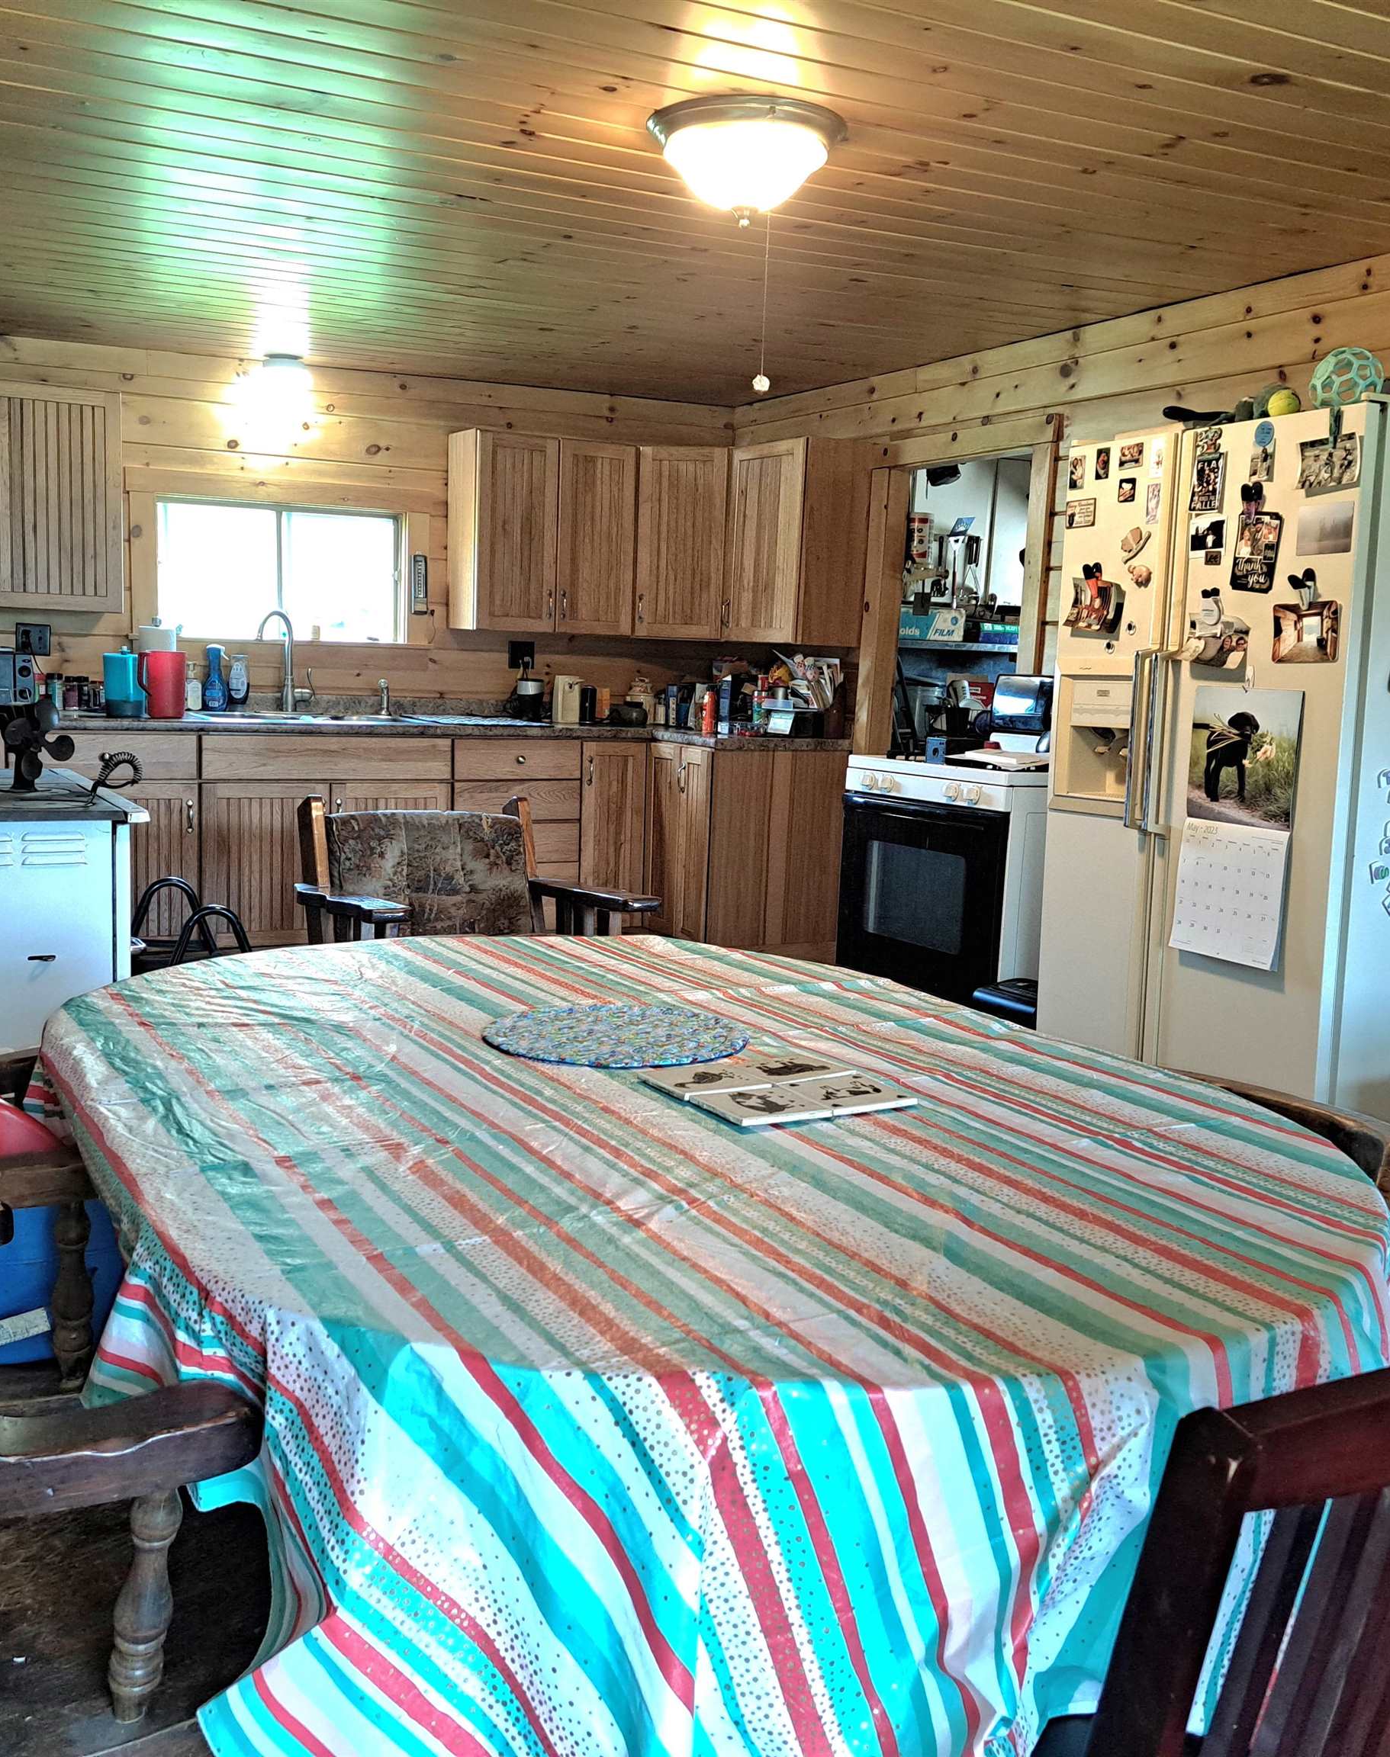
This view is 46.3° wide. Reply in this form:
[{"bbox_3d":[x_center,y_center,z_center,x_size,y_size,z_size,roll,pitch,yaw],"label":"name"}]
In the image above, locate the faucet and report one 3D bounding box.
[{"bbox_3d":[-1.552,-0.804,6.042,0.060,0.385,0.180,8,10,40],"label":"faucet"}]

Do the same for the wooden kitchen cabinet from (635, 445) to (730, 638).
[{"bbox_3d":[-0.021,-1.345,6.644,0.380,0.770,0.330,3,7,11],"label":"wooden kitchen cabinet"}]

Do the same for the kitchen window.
[{"bbox_3d":[-1.570,-1.167,6.229,0.960,0.540,0.100,-2,9,-27],"label":"kitchen window"}]

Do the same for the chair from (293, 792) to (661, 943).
[{"bbox_3d":[-0.450,0.302,3.270,0.600,0.890,0.620,-2,8,-30],"label":"chair"}]

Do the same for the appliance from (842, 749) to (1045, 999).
[{"bbox_3d":[0.926,0.099,4.761,0.680,0.950,0.770,-2,9,-27],"label":"appliance"}]

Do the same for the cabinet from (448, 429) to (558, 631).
[{"bbox_3d":[-0.750,-1.342,6.417,0.345,0.770,0.310,-1,8,-26],"label":"cabinet"}]

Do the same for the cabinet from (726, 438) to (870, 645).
[{"bbox_3d":[0.405,-1.297,6.358,0.310,0.770,0.430,-2,8,-30],"label":"cabinet"}]

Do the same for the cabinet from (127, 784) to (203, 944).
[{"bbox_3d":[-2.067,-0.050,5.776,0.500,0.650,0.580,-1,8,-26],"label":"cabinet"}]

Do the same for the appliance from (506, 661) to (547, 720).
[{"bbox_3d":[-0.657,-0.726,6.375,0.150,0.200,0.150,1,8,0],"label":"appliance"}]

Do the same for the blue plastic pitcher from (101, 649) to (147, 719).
[{"bbox_3d":[-1.972,-0.677,5.631,0.150,0.235,0.135,-2,9,-27],"label":"blue plastic pitcher"}]

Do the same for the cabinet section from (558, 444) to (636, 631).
[{"bbox_3d":[-0.470,-1.392,6.708,0.343,0.758,0.325,-2,9,-26],"label":"cabinet section"}]

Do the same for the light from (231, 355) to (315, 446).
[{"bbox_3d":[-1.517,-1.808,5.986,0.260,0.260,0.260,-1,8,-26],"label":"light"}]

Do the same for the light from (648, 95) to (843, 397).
[{"bbox_3d":[0.102,-1.299,3.432,0.420,0.570,0.420,2,7,0],"label":"light"}]

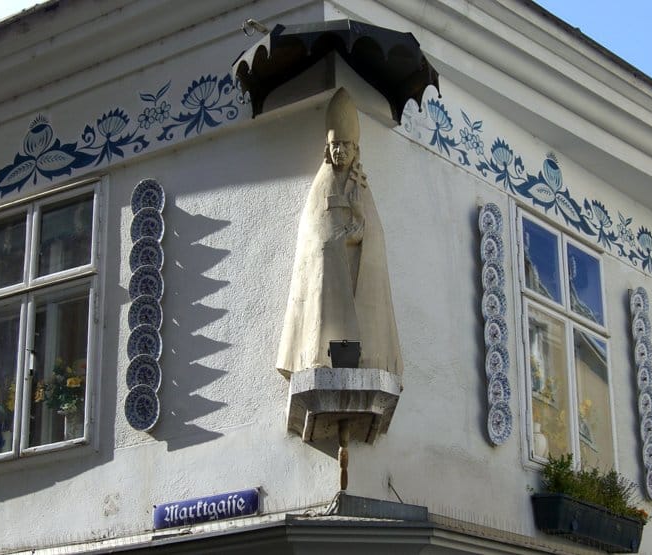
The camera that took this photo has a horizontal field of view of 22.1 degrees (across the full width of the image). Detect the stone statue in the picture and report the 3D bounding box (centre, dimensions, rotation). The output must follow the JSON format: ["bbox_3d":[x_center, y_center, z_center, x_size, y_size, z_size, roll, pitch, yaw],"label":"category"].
[{"bbox_3d":[0.051,-0.247,8.257,0.603,1.577,0.429,2,-20,-6],"label":"stone statue"}]

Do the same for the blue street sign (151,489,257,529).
[{"bbox_3d":[-0.619,1.192,8.565,0.684,0.130,0.025,-14,-23,33],"label":"blue street sign"}]

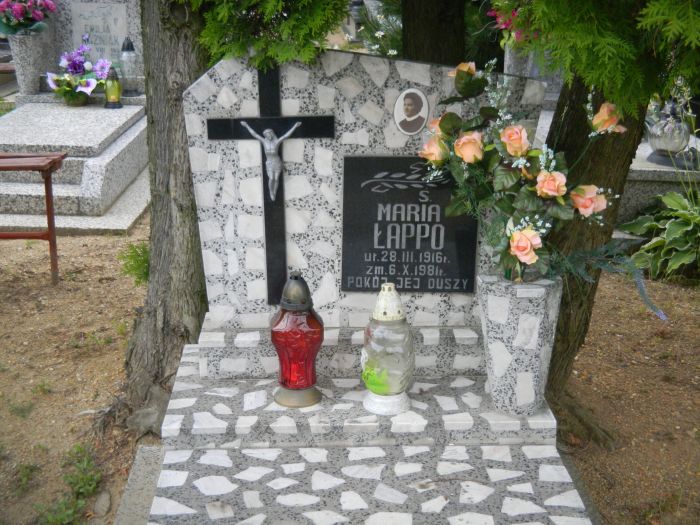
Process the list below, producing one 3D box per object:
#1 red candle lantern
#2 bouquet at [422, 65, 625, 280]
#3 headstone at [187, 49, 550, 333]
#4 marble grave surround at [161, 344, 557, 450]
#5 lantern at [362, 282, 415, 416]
[{"bbox_3d":[-0.115,0.162,2.430,0.118,0.286,0.118,0,18,-2],"label":"red candle lantern"},{"bbox_3d":[0.349,-0.176,2.286,0.415,0.463,0.280,0,18,-2],"label":"bouquet"},{"bbox_3d":[0.032,-0.171,2.564,0.803,0.657,0.075,0,18,-2],"label":"headstone"},{"bbox_3d":[0.014,0.297,2.566,0.830,0.053,0.460,0,18,-2],"label":"marble grave surround"},{"bbox_3d":[0.081,0.179,2.396,0.116,0.277,0.116,0,18,-2],"label":"lantern"}]

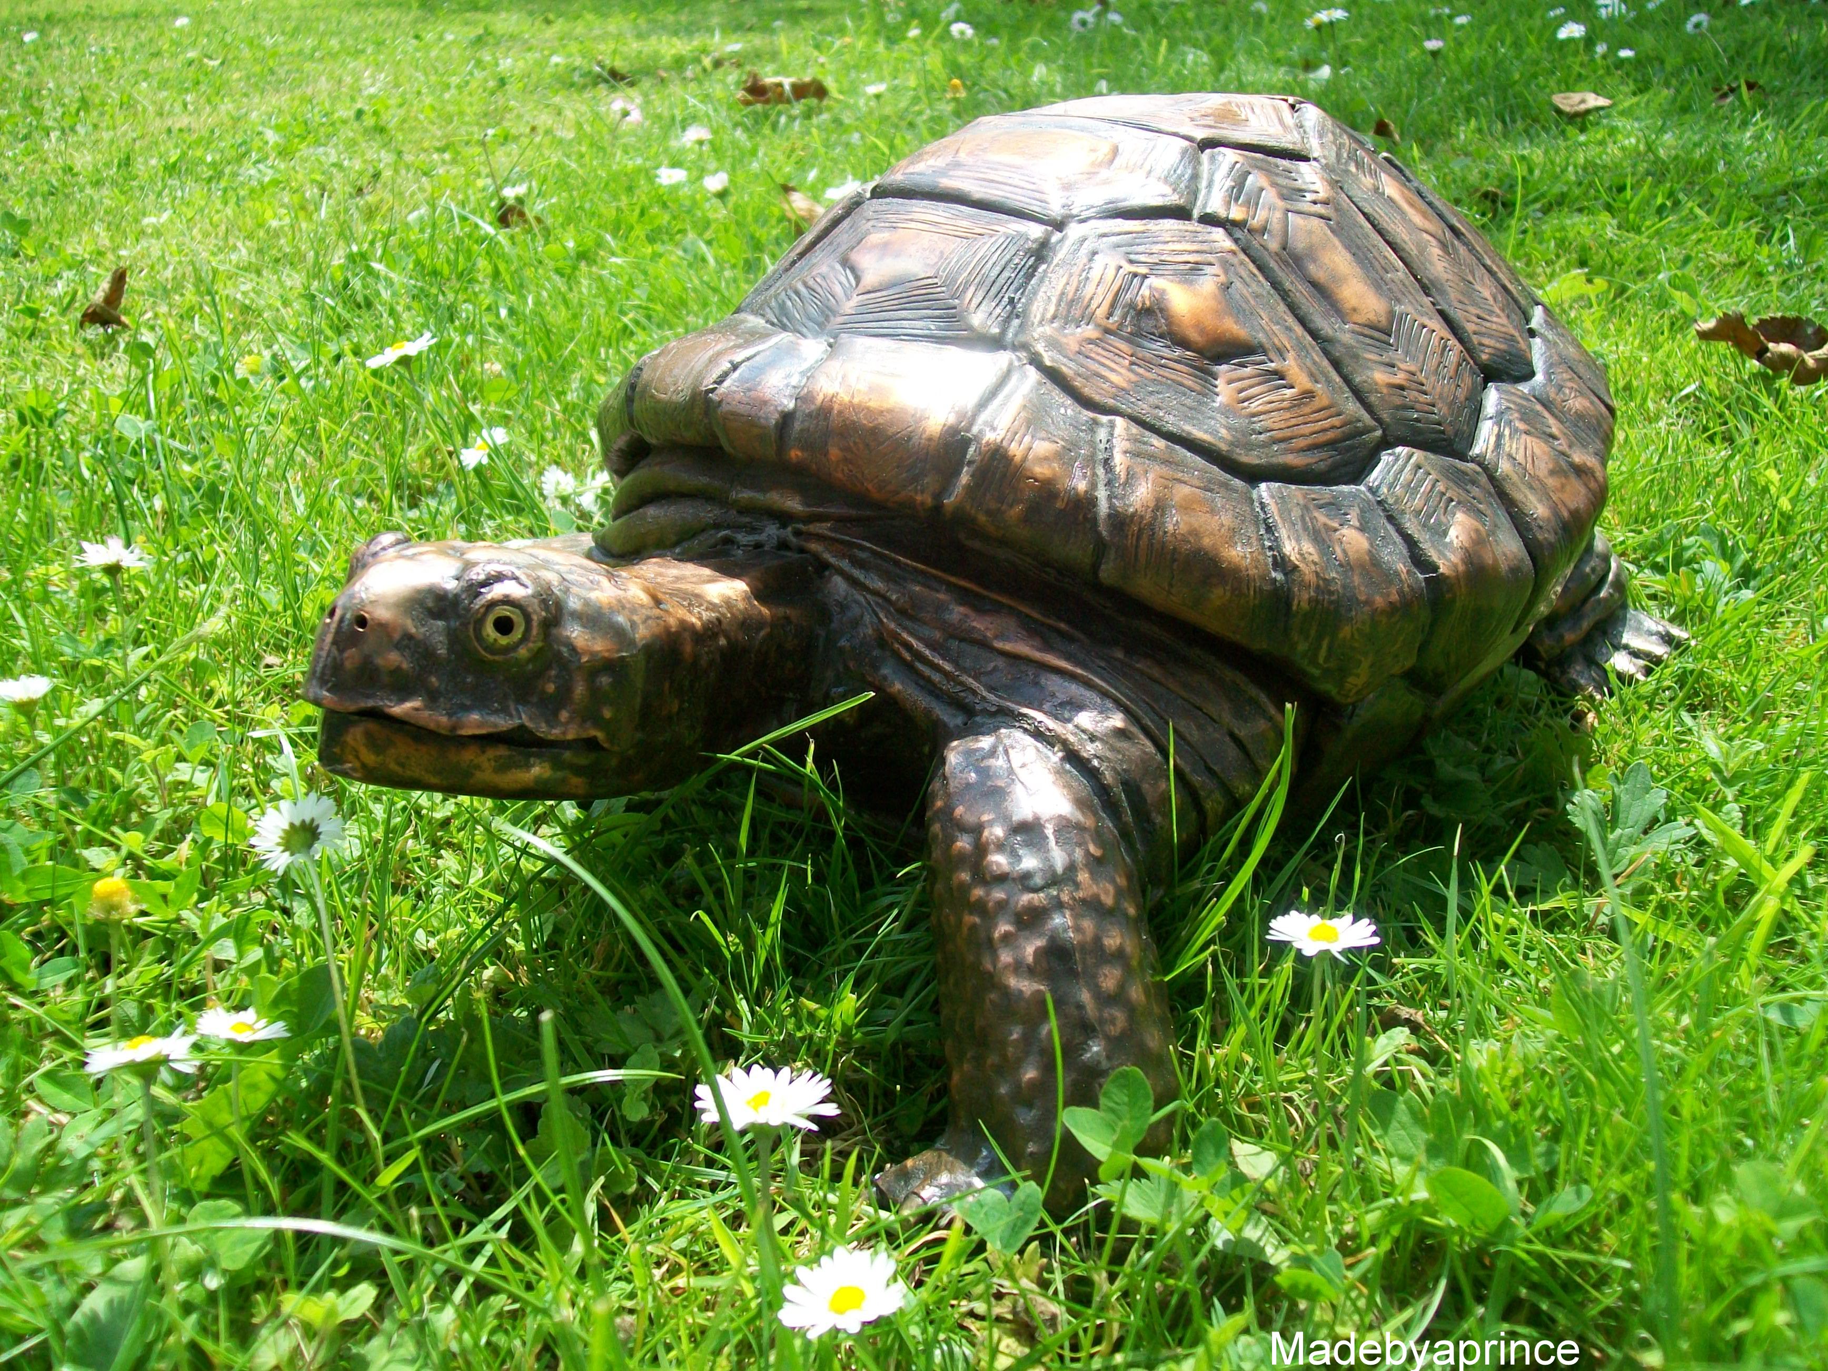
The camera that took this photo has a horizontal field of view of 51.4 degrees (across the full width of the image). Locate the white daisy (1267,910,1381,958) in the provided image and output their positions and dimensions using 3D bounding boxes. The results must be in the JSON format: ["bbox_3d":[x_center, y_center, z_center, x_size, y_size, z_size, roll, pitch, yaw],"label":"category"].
[{"bbox_3d":[0.086,0.052,0.400,0.024,0.009,0.024,0,18,0],"label":"white daisy"}]

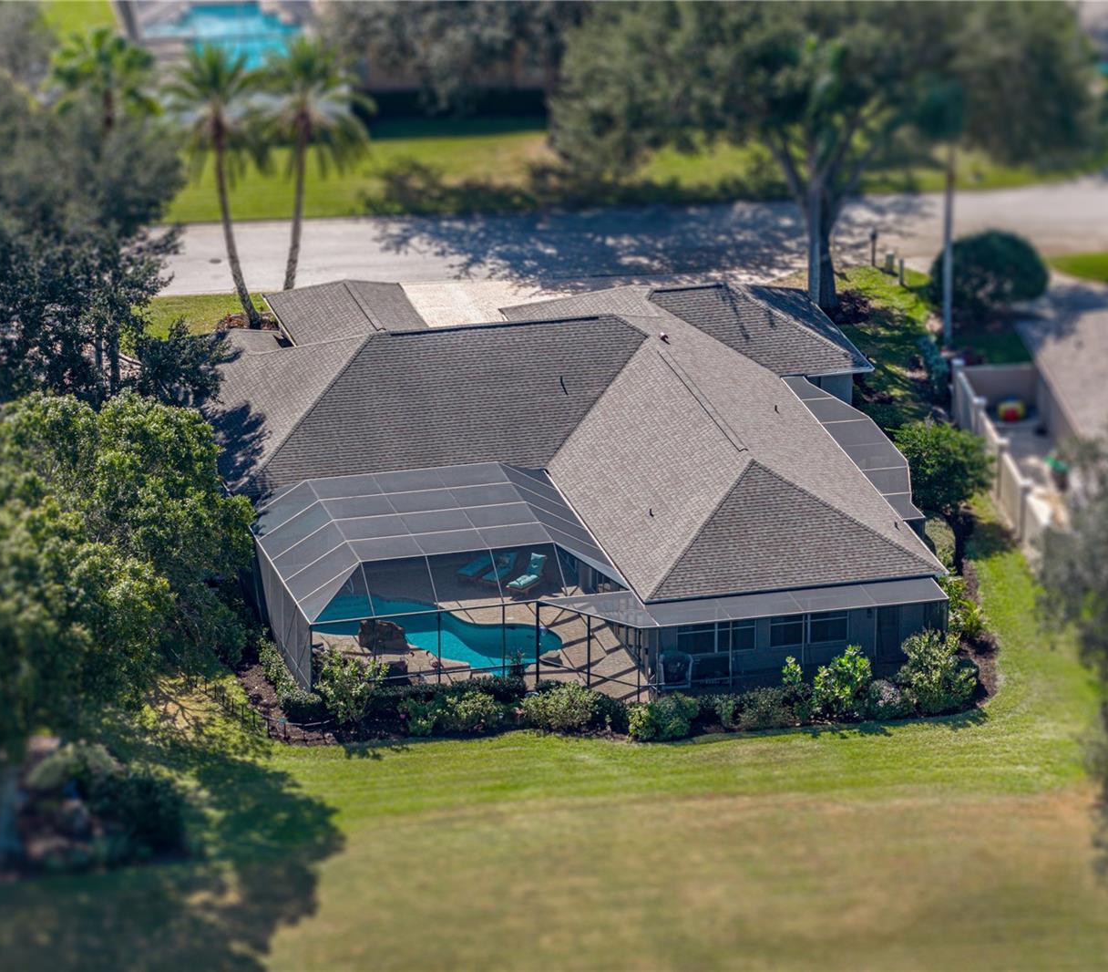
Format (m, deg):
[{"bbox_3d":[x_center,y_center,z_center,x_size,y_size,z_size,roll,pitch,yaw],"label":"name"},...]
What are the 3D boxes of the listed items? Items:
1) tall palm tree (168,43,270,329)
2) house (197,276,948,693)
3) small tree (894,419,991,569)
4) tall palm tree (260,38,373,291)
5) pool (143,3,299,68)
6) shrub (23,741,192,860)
[{"bbox_3d":[-12.154,-10.659,244.190,3.710,10.700,3.700,-1,22,-3],"label":"tall palm tree"},{"bbox_3d":[0.543,-1.436,227.672,23.960,5.870,31.800,-6,22,-14],"label":"house"},{"bbox_3d":[12.901,0.331,224.397,3.250,5.130,3.200,2,22,3],"label":"small tree"},{"bbox_3d":[-8.605,-10.882,244.668,4.090,10.800,4.000,0,22,-2],"label":"tall palm tree"},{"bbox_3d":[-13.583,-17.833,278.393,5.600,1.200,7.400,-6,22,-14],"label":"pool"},{"bbox_3d":[-13.494,9.338,204.706,4.880,2.630,3.800,-1,22,-4],"label":"shrub"}]

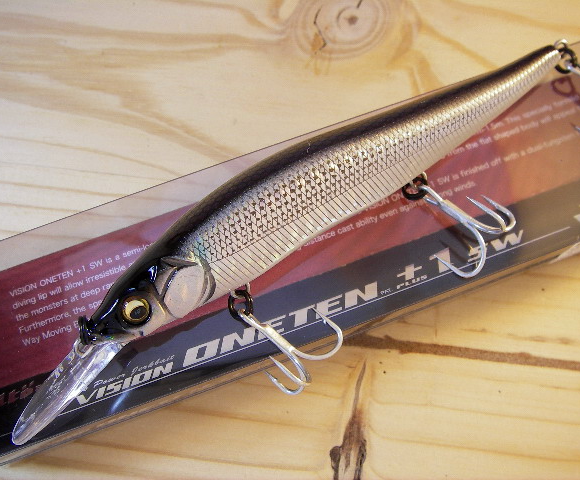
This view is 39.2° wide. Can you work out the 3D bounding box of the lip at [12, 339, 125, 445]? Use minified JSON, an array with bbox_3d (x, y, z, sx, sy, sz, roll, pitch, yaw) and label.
[{"bbox_3d":[-0.040,0.028,0.148,0.004,0.014,0.025,40,88,-24],"label":"lip"}]

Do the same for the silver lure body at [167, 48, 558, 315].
[{"bbox_3d":[0.014,-0.015,0.161,0.092,0.013,0.019,-31,111,-10],"label":"silver lure body"}]

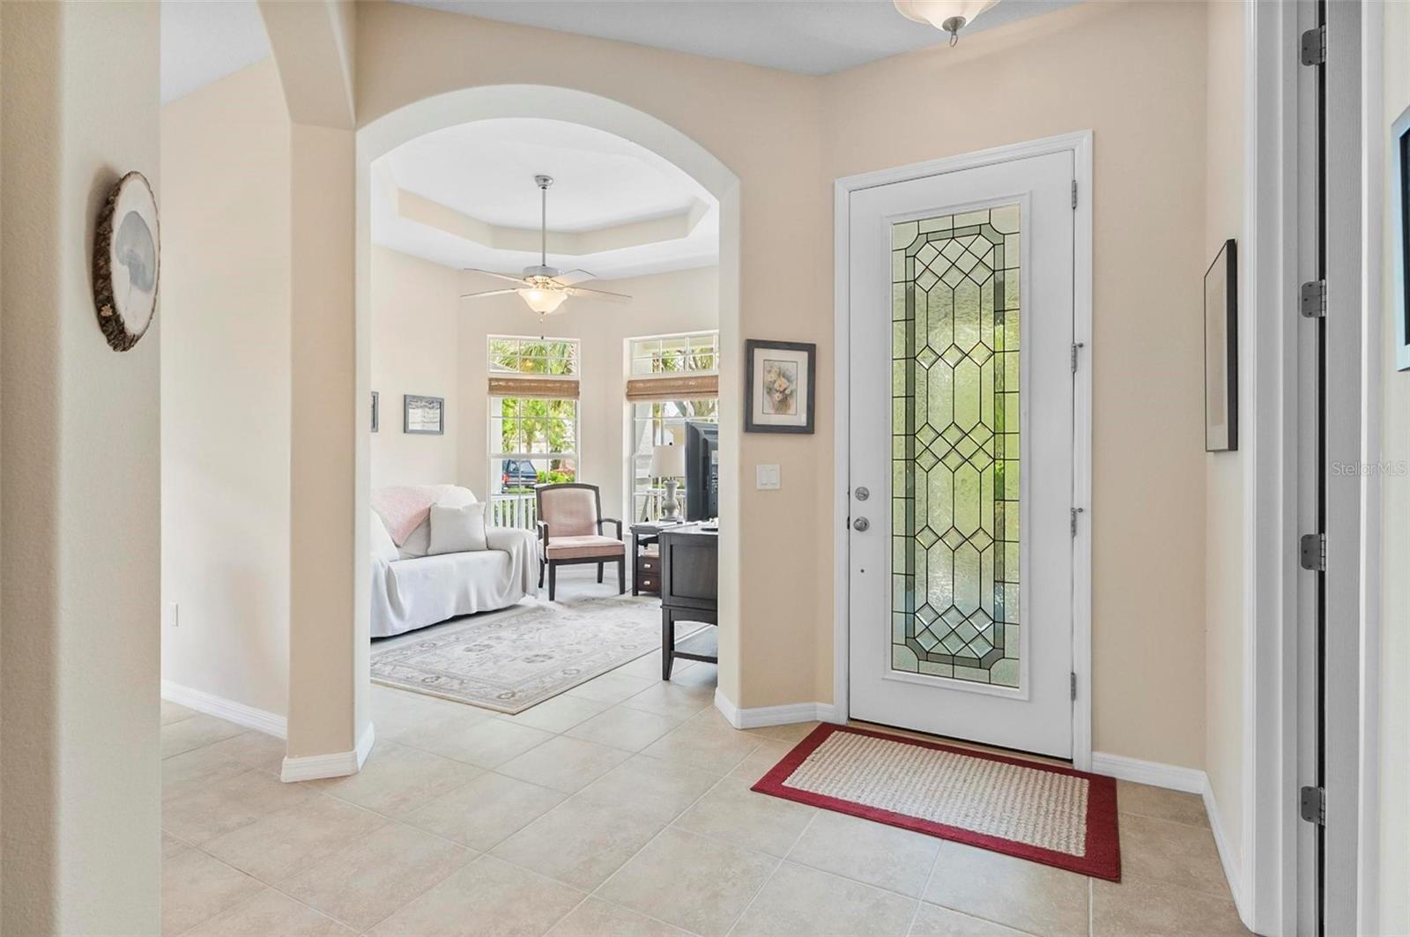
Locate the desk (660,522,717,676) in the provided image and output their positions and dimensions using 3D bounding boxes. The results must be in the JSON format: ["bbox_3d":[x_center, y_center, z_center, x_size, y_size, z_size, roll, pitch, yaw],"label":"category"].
[{"bbox_3d":[0.318,0.754,4.091,0.560,0.810,1.300,1,1,28],"label":"desk"}]

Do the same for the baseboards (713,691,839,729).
[{"bbox_3d":[0.319,1.131,3.171,0.480,0.082,0.370,0,1,-16],"label":"baseboards"}]

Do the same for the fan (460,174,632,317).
[{"bbox_3d":[-1.165,-1.581,4.790,1.280,1.050,1.260,0,1,0],"label":"fan"}]

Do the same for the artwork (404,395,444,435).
[{"bbox_3d":[-2.502,-0.474,5.958,0.030,0.335,0.410,0,1,28],"label":"artwork"}]

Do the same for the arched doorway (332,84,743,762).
[{"bbox_3d":[-0.636,-0.201,2.949,1.584,2.760,0.310,0,1,-16],"label":"arched doorway"}]

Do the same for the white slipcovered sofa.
[{"bbox_3d":[-2.252,0.655,5.175,1.000,0.970,1.620,1,1,29],"label":"white slipcovered sofa"}]

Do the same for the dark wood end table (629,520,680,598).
[{"bbox_3d":[-0.377,0.823,6.055,0.370,0.605,0.580,0,1,23],"label":"dark wood end table"}]

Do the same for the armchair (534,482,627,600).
[{"bbox_3d":[-1.150,0.636,6.090,0.670,0.970,0.710,0,1,-25],"label":"armchair"}]

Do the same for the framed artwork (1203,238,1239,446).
[{"bbox_3d":[1.651,-0.361,2.135,0.027,0.618,0.455,1,1,30],"label":"framed artwork"}]

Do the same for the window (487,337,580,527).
[{"bbox_3d":[-1.716,-0.329,6.686,0.900,1.966,0.100,0,1,-15],"label":"window"}]

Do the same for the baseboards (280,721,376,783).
[{"bbox_3d":[-1.528,1.137,2.720,0.262,0.092,0.345,0,1,-18],"label":"baseboards"}]

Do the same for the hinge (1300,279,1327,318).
[{"bbox_3d":[1.532,-0.425,1.673,0.050,0.095,0.020,1,1,29],"label":"hinge"}]

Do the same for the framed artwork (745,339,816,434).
[{"bbox_3d":[0.351,-0.371,3.049,0.348,0.422,0.025,0,1,-16],"label":"framed artwork"}]

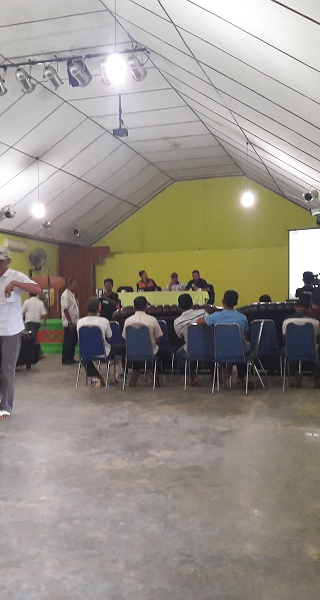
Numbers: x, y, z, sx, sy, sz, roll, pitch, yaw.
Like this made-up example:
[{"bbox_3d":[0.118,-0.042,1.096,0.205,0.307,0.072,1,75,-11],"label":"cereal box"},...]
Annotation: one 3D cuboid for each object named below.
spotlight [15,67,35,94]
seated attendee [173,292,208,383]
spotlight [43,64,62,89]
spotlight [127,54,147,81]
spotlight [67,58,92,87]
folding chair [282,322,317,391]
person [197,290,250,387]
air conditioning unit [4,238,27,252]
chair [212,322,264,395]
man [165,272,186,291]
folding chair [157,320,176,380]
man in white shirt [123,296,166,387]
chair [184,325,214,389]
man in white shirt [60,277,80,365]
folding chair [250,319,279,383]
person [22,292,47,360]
[{"bbox_3d":[-2.381,-3.886,11.456,0.250,0.270,0.400,-1,-33,17],"label":"spotlight"},{"bbox_3d":[0.413,0.532,8.624,0.500,1.240,0.750,-1,-1,0],"label":"seated attendee"},{"bbox_3d":[-1.878,-3.896,11.304,0.250,0.270,0.400,-1,-33,17],"label":"spotlight"},{"bbox_3d":[-0.370,-3.817,10.647,0.260,0.280,0.450,-1,-24,17],"label":"spotlight"},{"bbox_3d":[-1.355,-3.821,10.894,0.310,0.310,0.400,-1,-43,36],"label":"spotlight"},{"bbox_3d":[1.812,0.717,8.260,0.430,0.850,0.520,-1,-1,17],"label":"folding chair"},{"bbox_3d":[0.836,0.509,8.325,0.660,1.270,0.720,-1,-1,7],"label":"person"},{"bbox_3d":[-4.088,-1.522,18.250,0.220,0.290,0.880,-1,-1,17],"label":"air conditioning unit"},{"bbox_3d":[0.916,0.697,8.064,0.460,0.860,0.560,-1,-1,20],"label":"chair"},{"bbox_3d":[0.433,-0.138,17.832,0.490,1.212,0.666,-1,-1,17],"label":"man"},{"bbox_3d":[0.049,0.724,9.539,0.460,0.860,0.560,-1,-1,20],"label":"folding chair"},{"bbox_3d":[-0.155,0.559,8.727,0.530,1.210,0.760,-1,-1,11],"label":"man in white shirt"},{"bbox_3d":[0.562,0.725,8.394,0.440,0.850,0.520,-1,-1,9],"label":"chair"},{"bbox_3d":[-1.704,0.381,12.346,0.400,1.670,0.460,-1,-1,-3],"label":"man in white shirt"},{"bbox_3d":[1.567,0.728,9.566,0.440,0.850,0.520,-1,-1,9],"label":"folding chair"},{"bbox_3d":[-2.617,0.432,13.600,0.520,1.600,0.380,-1,-1,22],"label":"person"}]

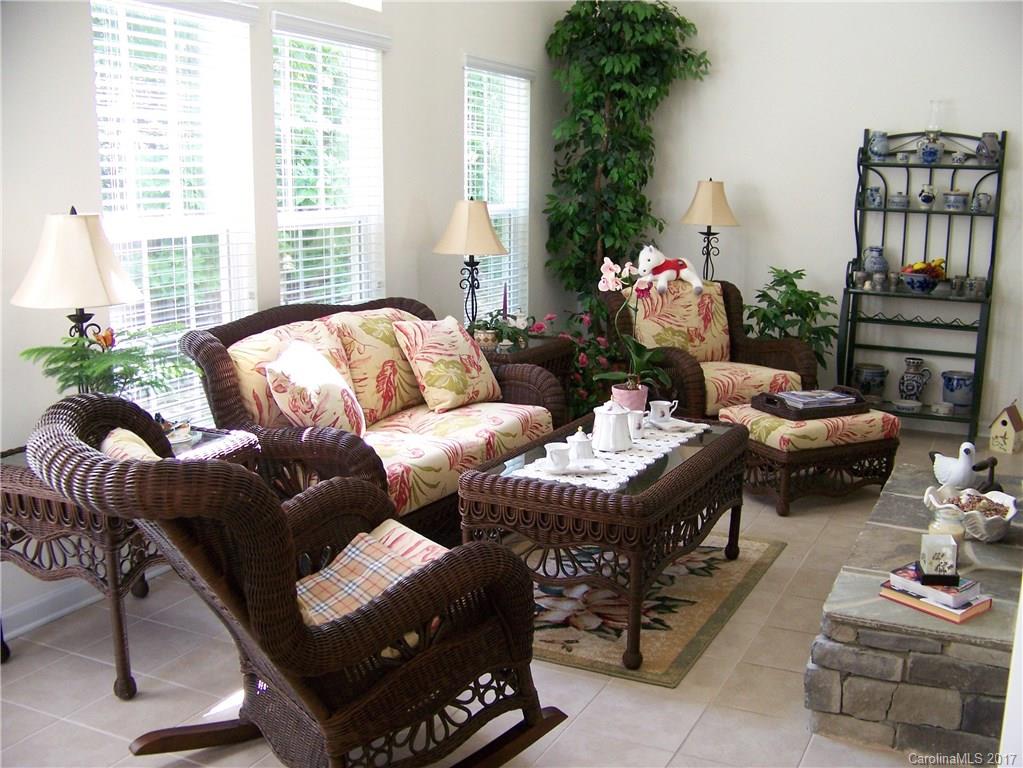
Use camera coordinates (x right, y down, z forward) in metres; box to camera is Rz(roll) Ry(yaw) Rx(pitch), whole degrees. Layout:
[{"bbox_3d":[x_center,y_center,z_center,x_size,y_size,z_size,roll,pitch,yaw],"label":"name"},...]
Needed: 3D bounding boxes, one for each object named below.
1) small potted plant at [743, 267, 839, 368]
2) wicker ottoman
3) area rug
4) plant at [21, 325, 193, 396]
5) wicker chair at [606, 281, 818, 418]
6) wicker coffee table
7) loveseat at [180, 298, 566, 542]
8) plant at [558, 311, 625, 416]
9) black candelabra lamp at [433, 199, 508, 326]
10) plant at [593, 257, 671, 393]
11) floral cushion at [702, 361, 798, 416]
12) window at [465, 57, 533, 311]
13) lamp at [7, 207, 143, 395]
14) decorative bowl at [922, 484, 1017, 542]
[{"bbox_3d":[1.655,-0.218,6.231,0.500,0.940,0.480,6,12,26],"label":"small potted plant"},{"bbox_3d":[1.425,0.325,4.989,0.694,0.406,0.511,-5,12,-25],"label":"wicker ottoman"},{"bbox_3d":[0.337,0.735,3.957,1.091,0.010,1.472,6,12,26],"label":"area rug"},{"bbox_3d":[-1.215,0.042,3.114,0.480,0.370,0.420,-4,12,-21],"label":"plant"},{"bbox_3d":[1.125,-0.090,5.908,0.880,0.920,0.880,-5,12,-26],"label":"wicker chair"},{"bbox_3d":[0.384,0.488,3.790,0.666,0.558,1.204,6,12,26],"label":"wicker coffee table"},{"bbox_3d":[-0.419,0.182,4.261,0.920,0.934,1.679,6,12,27],"label":"loveseat"},{"bbox_3d":[0.475,0.010,5.616,0.390,0.800,0.370,6,12,26],"label":"plant"},{"bbox_3d":[-0.203,-0.582,5.374,0.385,0.760,0.385,0,11,-2],"label":"black candelabra lamp"},{"bbox_3d":[0.485,-0.186,4.127,0.270,0.600,0.220,6,12,26],"label":"plant"},{"bbox_3d":[1.173,-0.008,5.824,0.640,0.150,0.600,-5,12,-26],"label":"floral cushion"},{"bbox_3d":[-0.074,-1.005,6.091,0.060,1.606,0.803,6,12,27],"label":"window"},{"bbox_3d":[-1.291,-0.150,3.101,0.385,0.760,0.385,-4,12,-23],"label":"lamp"},{"bbox_3d":[1.492,0.425,3.368,0.280,0.120,0.230,6,12,26],"label":"decorative bowl"}]

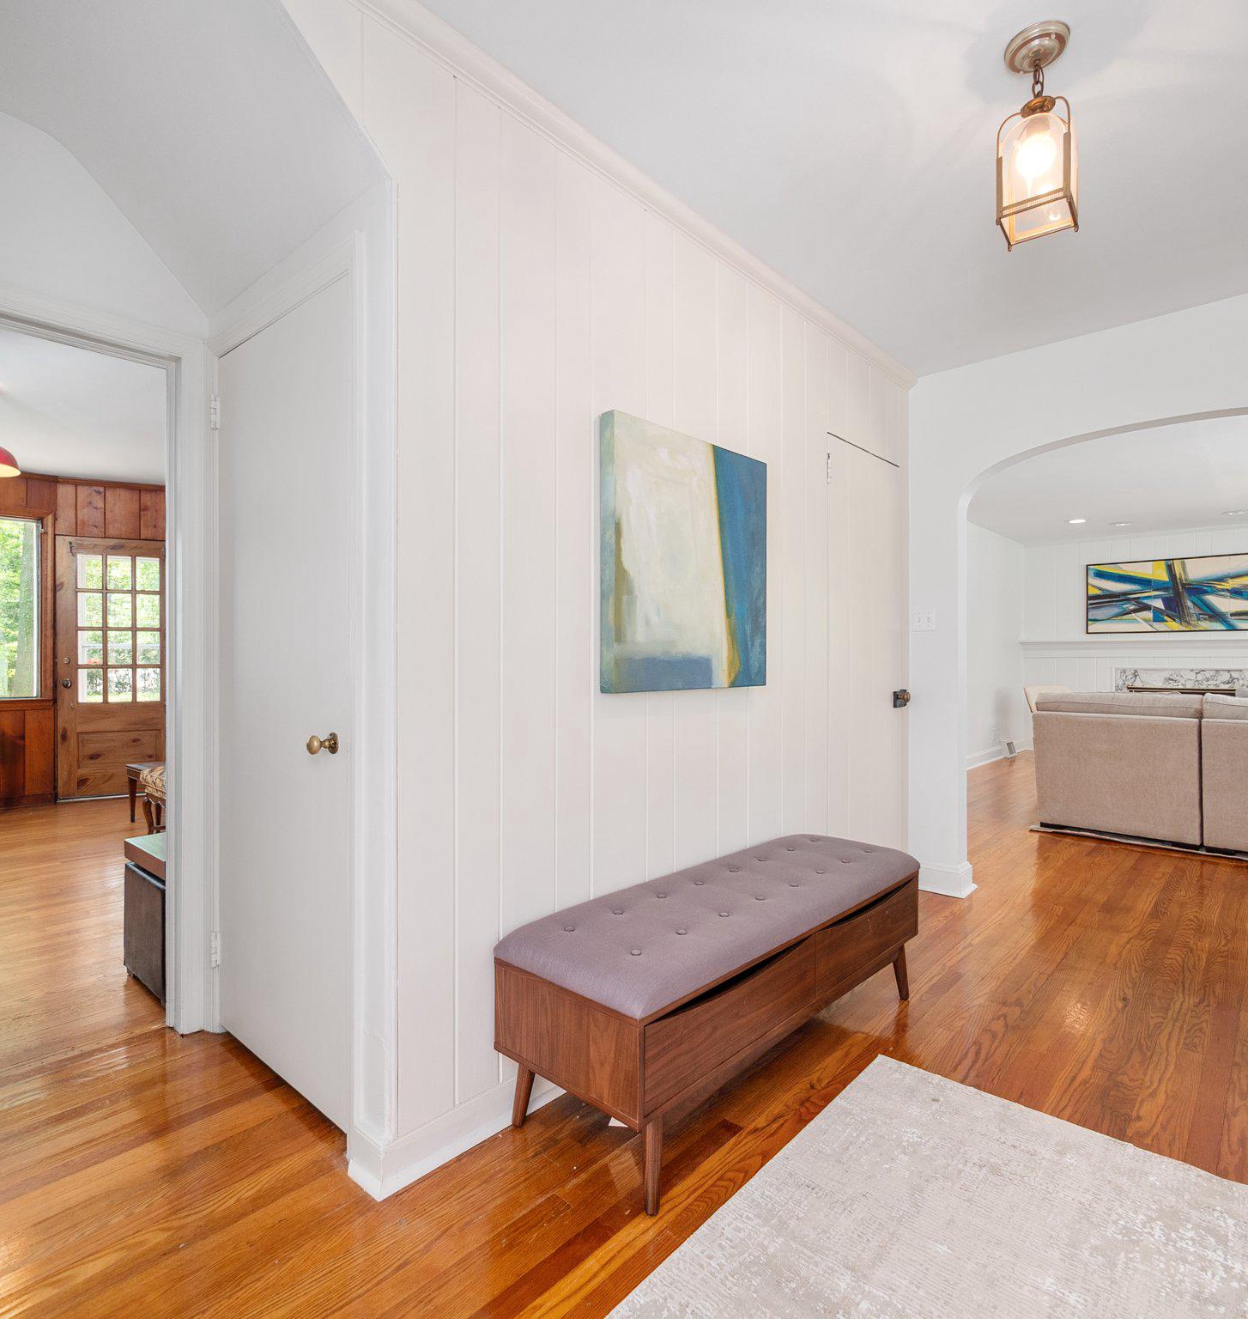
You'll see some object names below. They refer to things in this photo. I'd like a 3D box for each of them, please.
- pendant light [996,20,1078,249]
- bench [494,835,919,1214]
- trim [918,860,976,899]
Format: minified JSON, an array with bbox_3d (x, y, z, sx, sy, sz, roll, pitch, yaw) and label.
[{"bbox_3d":[0.916,-1.156,1.573,0.140,0.399,0.140,0,0,40],"label":"pendant light"},{"bbox_3d":[0.333,0.854,1.988,0.448,0.472,1.354,0,0,43],"label":"bench"},{"bbox_3d":[1.533,1.028,3.391,0.215,0.125,0.205,0,0,41],"label":"trim"}]

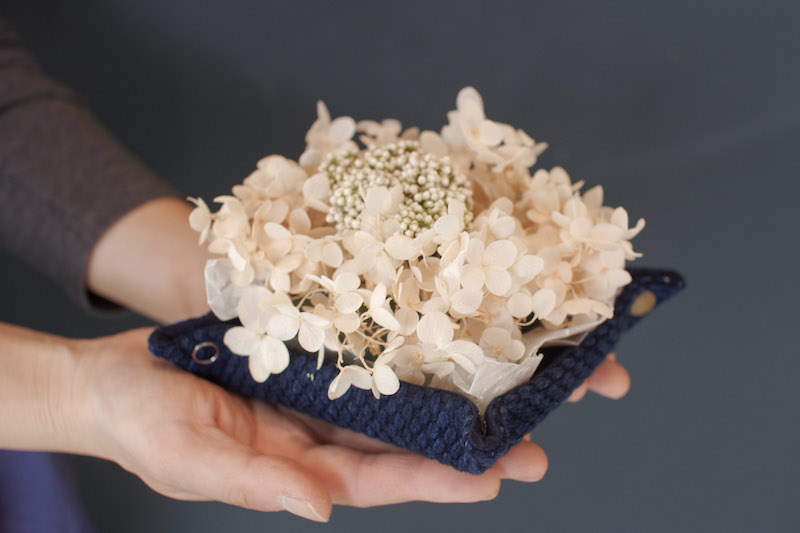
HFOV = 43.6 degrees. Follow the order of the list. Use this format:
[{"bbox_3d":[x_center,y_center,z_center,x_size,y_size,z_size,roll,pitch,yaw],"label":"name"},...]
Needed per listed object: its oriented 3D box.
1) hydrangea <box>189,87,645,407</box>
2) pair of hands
[{"bbox_3d":[0.009,-0.013,0.457,0.200,0.115,0.185,0,27,0],"label":"hydrangea"},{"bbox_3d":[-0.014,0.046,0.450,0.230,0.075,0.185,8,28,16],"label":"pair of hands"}]

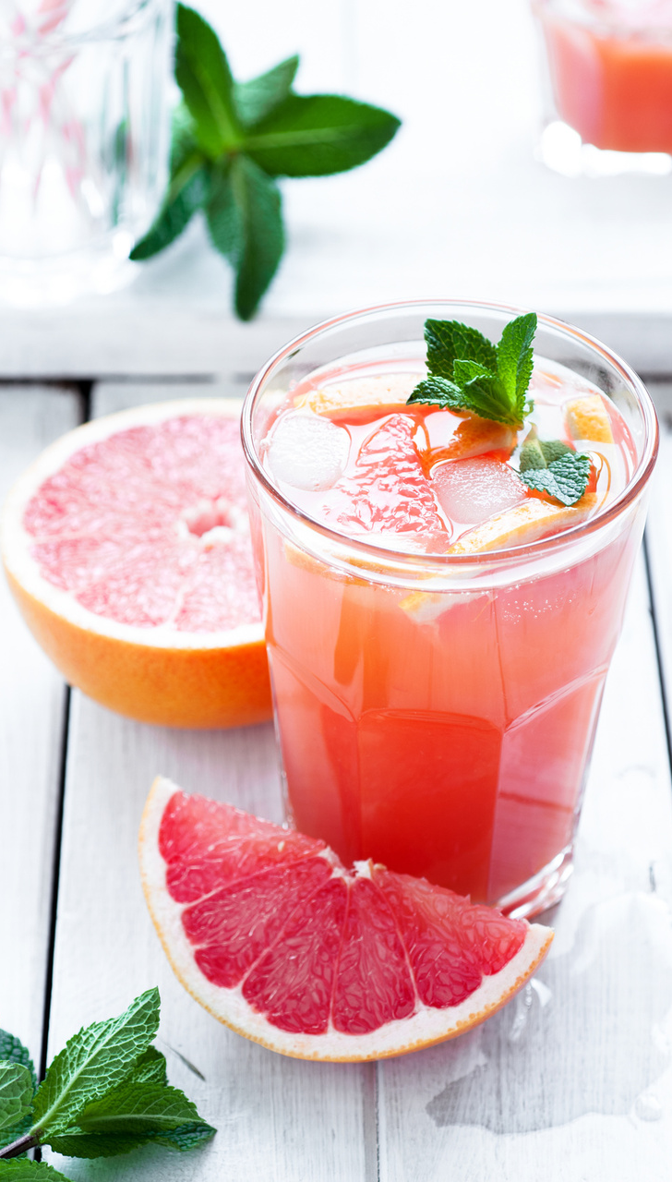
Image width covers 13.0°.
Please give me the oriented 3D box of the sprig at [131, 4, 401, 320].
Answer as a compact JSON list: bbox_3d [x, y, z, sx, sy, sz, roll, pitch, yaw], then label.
[{"bbox_3d":[-0.022,-0.121,0.827,0.079,0.051,0.079,0,44,0],"label":"sprig"}]

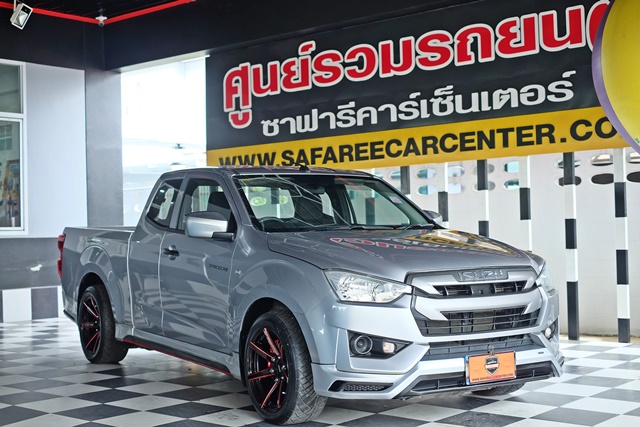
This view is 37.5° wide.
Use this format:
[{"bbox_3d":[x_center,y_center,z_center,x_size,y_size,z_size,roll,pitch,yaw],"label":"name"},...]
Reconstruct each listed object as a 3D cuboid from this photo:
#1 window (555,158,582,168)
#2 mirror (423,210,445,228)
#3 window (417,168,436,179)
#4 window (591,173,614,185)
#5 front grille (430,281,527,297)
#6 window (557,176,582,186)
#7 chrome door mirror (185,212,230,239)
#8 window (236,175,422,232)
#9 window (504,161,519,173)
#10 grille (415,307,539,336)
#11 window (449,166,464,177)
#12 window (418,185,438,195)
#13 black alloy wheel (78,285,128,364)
[{"bbox_3d":[2.635,-0.526,9.974,0.280,0.110,0.100,-2,-1,40],"label":"window"},{"bbox_3d":[0.825,0.066,7.024,0.250,0.180,0.150,0,-1,-32],"label":"mirror"},{"bbox_3d":[1.322,-0.488,11.533,0.291,0.120,0.070,-2,-1,40],"label":"window"},{"bbox_3d":[3.043,-0.369,10.080,0.300,0.125,0.070,-2,-1,40],"label":"window"},{"bbox_3d":[0.875,0.412,5.140,0.680,0.075,0.080,0,-1,-33],"label":"front grille"},{"bbox_3d":[2.743,-0.352,10.333,0.313,0.120,0.070,-2,-1,40],"label":"window"},{"bbox_3d":[-0.726,0.076,6.034,0.250,0.175,0.150,0,-1,-32],"label":"chrome door mirror"},{"bbox_3d":[0.076,-0.077,6.487,1.420,0.130,0.720,0,36,-32],"label":"window"},{"bbox_3d":[2.251,-0.532,10.748,0.300,0.125,0.070,-2,-1,40],"label":"window"},{"bbox_3d":[0.902,0.588,5.188,0.910,0.140,0.110,0,-1,-32],"label":"grille"},{"bbox_3d":[1.562,-0.479,10.863,0.260,0.110,0.100,-2,-1,40],"label":"window"},{"bbox_3d":[1.339,-0.290,11.518,0.289,0.120,0.070,-2,-1,40],"label":"window"},{"bbox_3d":[-1.847,0.938,8.020,0.240,0.670,0.670,0,-1,-33],"label":"black alloy wheel"}]

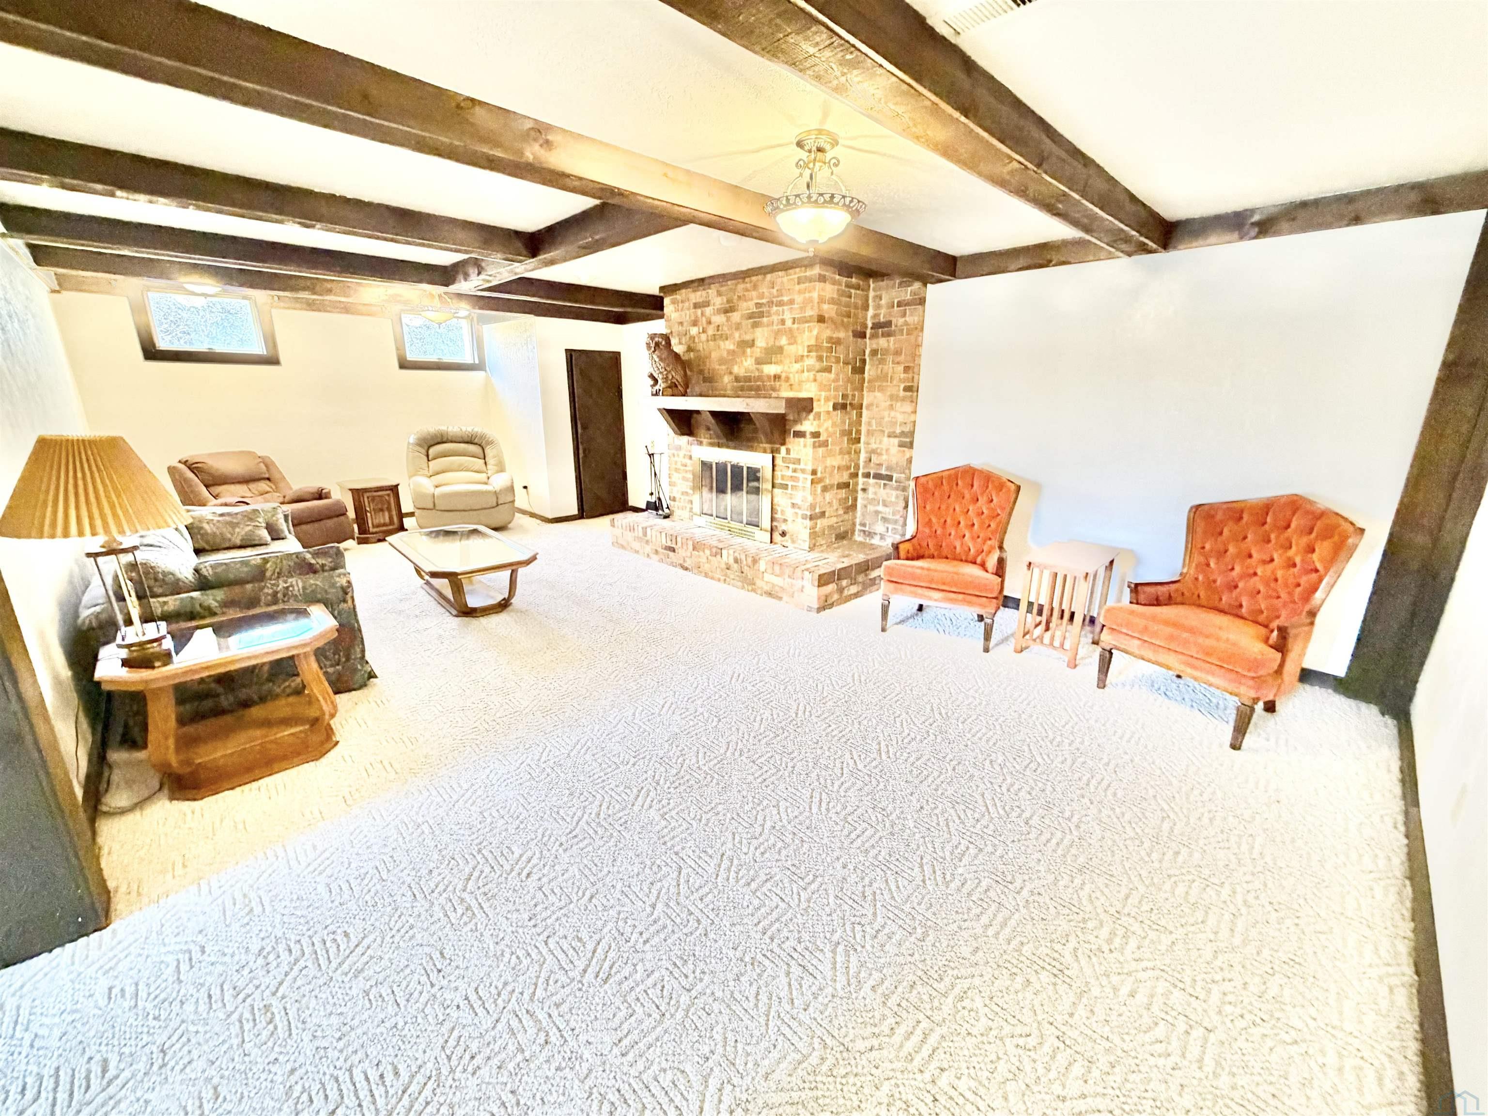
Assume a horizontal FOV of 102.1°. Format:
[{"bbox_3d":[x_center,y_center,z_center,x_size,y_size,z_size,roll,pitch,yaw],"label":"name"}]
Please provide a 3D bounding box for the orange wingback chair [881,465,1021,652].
[{"bbox_3d":[1.331,-0.048,3.863,0.710,1.025,0.720,9,17,28],"label":"orange wingback chair"}]

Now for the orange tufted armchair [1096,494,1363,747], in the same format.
[{"bbox_3d":[2.350,0.227,2.921,0.820,1.020,0.710,-7,17,-24],"label":"orange tufted armchair"}]

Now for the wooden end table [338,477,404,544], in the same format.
[{"bbox_3d":[-3.866,-0.496,6.275,0.470,0.560,0.570,-14,21,-42],"label":"wooden end table"}]

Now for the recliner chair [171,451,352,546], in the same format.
[{"bbox_3d":[-4.538,-0.547,5.730,0.950,0.920,0.900,4,16,13],"label":"recliner chair"}]

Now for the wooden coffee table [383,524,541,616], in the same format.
[{"bbox_3d":[-2.103,0.094,4.498,0.710,0.385,1.460,-13,20,-39],"label":"wooden coffee table"}]

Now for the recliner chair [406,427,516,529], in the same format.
[{"bbox_3d":[-3.199,-0.909,6.821,1.030,1.075,0.970,-7,17,-24],"label":"recliner chair"}]

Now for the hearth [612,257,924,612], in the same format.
[{"bbox_3d":[0.060,-1.151,5.234,1.169,2.420,2.708,-14,21,-42],"label":"hearth"}]

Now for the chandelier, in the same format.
[{"bbox_3d":[0.279,-1.428,2.377,0.405,0.390,0.405,0,15,0],"label":"chandelier"}]

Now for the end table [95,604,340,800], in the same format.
[{"bbox_3d":[-2.037,0.574,2.437,0.705,0.535,0.550,-14,21,-42],"label":"end table"}]

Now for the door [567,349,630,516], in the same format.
[{"bbox_3d":[-1.759,-1.481,7.292,0.718,1.943,0.070,-14,21,-42],"label":"door"}]

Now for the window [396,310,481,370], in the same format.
[{"bbox_3d":[-3.620,-2.589,7.199,0.962,0.659,0.090,-14,21,-42],"label":"window"}]

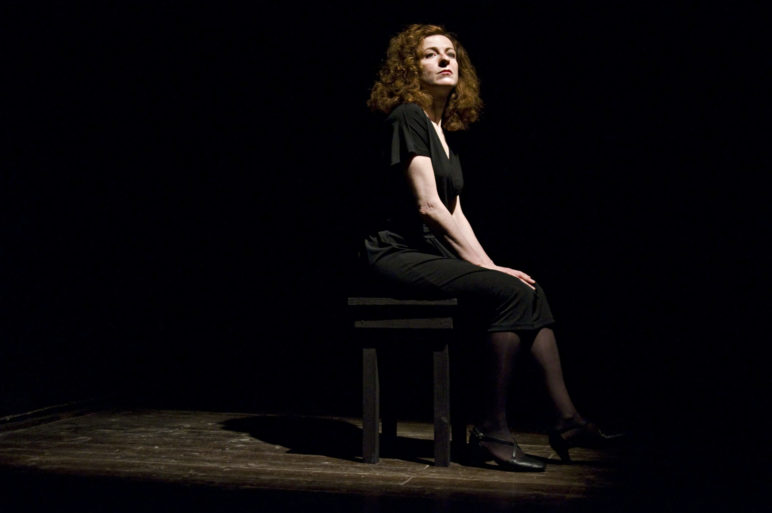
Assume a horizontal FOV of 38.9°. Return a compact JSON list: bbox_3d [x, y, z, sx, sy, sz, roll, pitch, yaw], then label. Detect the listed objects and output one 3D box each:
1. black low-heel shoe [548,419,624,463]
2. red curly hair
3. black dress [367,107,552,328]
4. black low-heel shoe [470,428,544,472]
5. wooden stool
[{"bbox_3d":[0.612,0.556,3.335,0.240,0.110,0.085,-16,-4,11],"label":"black low-heel shoe"},{"bbox_3d":[0.122,-0.567,3.440,0.310,0.335,0.360,-1,-1,45],"label":"red curly hair"},{"bbox_3d":[0.226,-0.122,3.400,0.600,0.715,0.430,0,-1,20],"label":"black dress"},{"bbox_3d":[0.360,0.573,3.265,0.245,0.125,0.085,0,-1,21],"label":"black low-heel shoe"},{"bbox_3d":[0.093,0.381,3.465,0.347,0.508,0.347,0,-1,14],"label":"wooden stool"}]

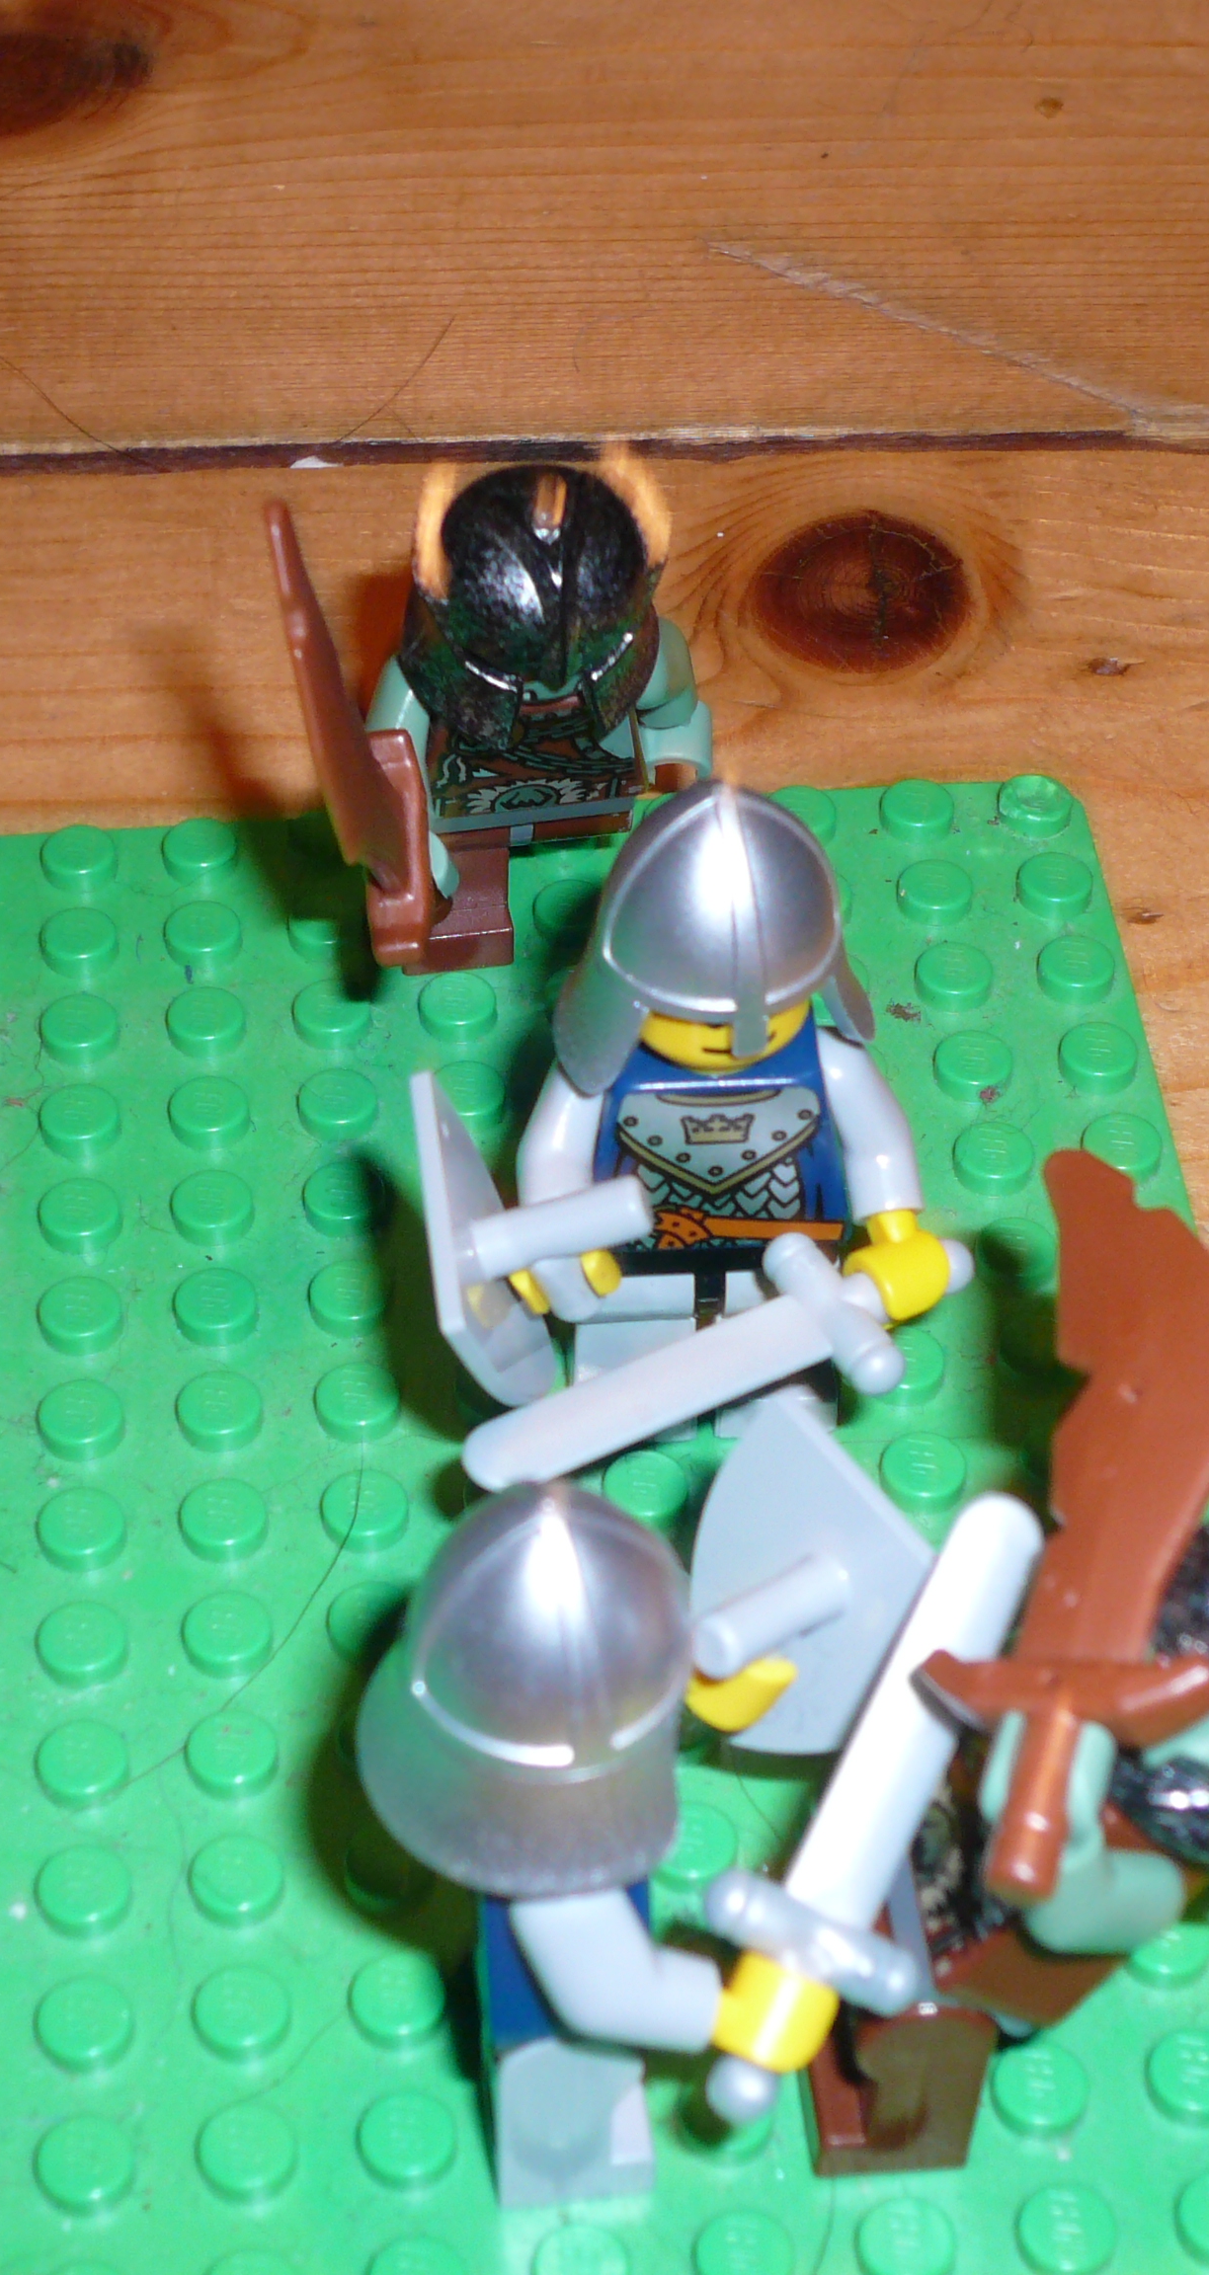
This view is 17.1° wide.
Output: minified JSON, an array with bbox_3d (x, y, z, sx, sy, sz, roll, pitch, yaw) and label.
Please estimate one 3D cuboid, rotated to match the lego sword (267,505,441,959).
[{"bbox_3d":[-0.014,-0.020,0.237,0.003,0.041,0.016,-7,69,7],"label":"lego sword"}]

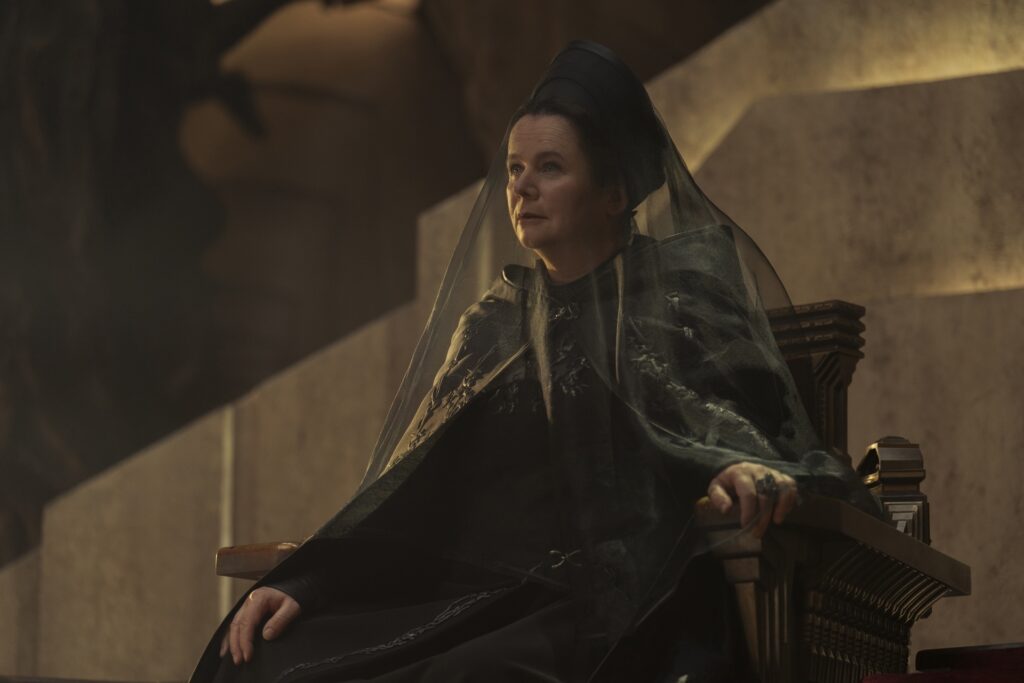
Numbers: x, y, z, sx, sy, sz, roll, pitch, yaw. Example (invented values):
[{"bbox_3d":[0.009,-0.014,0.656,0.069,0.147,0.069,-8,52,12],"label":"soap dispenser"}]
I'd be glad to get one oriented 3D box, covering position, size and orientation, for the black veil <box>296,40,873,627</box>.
[{"bbox_3d":[0.105,-0.005,5.200,0.700,0.860,0.580,-7,-16,26],"label":"black veil"}]

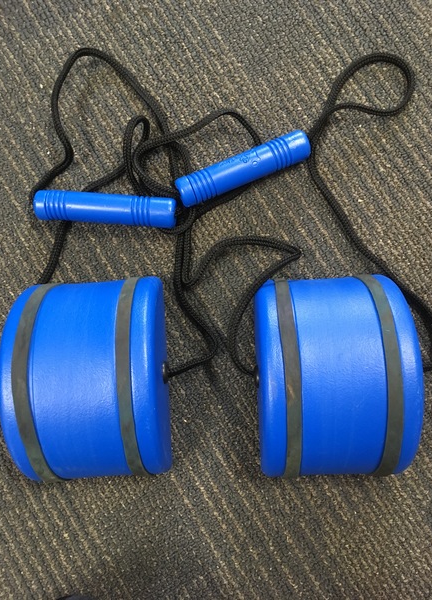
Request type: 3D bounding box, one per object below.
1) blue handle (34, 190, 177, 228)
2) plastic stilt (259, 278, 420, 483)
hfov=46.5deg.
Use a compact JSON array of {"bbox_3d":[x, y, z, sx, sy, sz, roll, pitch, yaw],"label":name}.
[{"bbox_3d":[-0.092,-0.076,0.418,0.119,0.025,0.025,4,84,2],"label":"blue handle"},{"bbox_3d":[0.090,0.058,0.382,0.114,0.074,0.160,-2,84,1],"label":"plastic stilt"}]

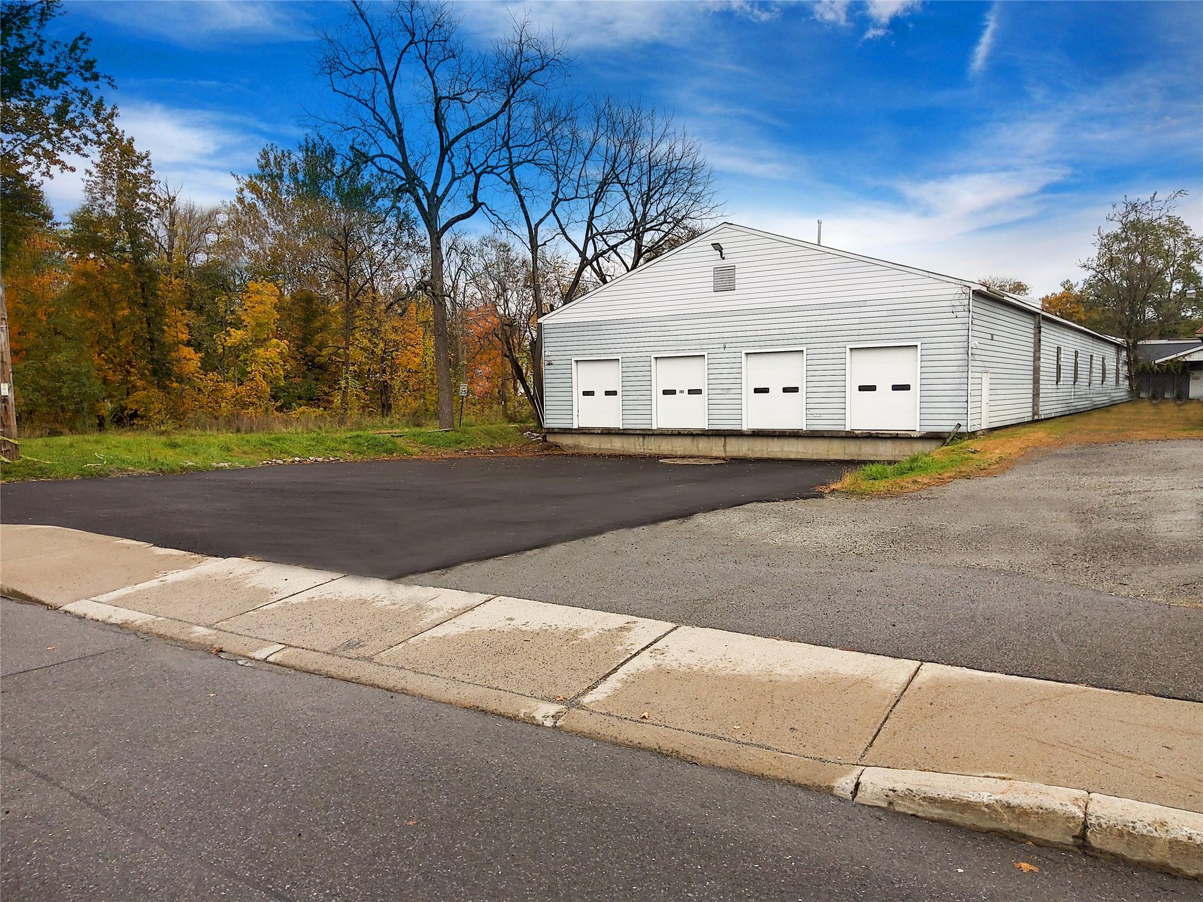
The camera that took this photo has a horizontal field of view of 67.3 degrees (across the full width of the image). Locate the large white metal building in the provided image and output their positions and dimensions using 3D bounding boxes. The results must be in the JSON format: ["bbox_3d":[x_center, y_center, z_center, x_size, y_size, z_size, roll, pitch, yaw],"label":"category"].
[{"bbox_3d":[21.794,-6.292,60.690,19.080,9.530,59.000,2,4,35],"label":"large white metal building"}]

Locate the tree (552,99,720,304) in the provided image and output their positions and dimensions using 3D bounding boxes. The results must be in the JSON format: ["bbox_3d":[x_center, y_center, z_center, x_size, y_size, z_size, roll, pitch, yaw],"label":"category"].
[{"bbox_3d":[1.872,-11.036,52.508,9.813,19.217,9.813,-1,4,0],"label":"tree"}]

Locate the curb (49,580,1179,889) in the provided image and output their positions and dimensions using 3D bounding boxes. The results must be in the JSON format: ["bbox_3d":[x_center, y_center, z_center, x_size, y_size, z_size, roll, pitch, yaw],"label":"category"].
[{"bbox_3d":[-1.479,1.234,5.352,8.500,0.150,0.270,1,4,33],"label":"curb"}]

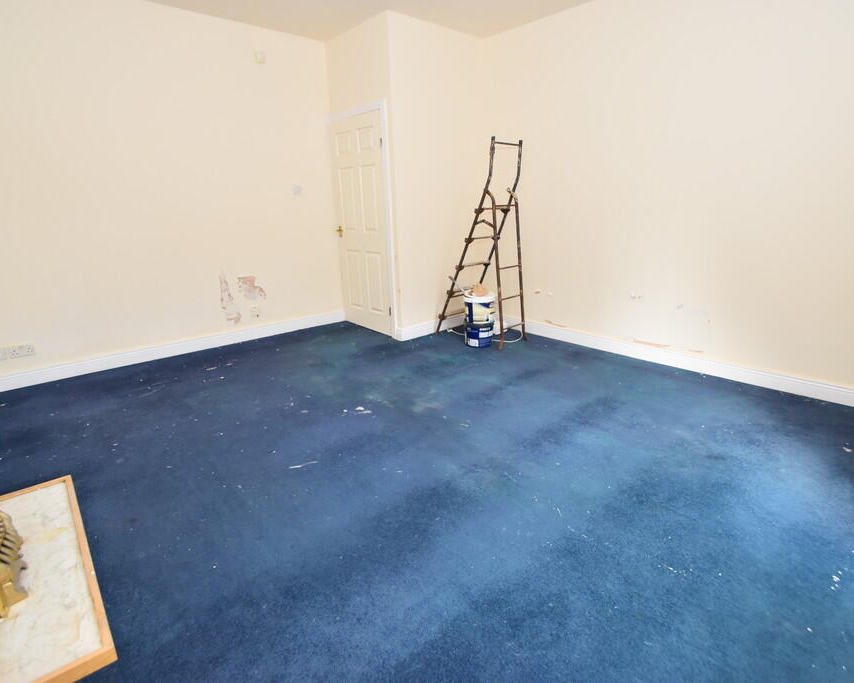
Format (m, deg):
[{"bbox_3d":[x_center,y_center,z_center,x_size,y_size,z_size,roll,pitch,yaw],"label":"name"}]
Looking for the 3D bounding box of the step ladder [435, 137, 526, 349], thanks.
[{"bbox_3d":[0.519,-0.892,3.976,0.446,1.753,0.832,-17,24,-40],"label":"step ladder"}]

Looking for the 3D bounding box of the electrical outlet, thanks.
[{"bbox_3d":[-2.983,0.072,3.144,0.146,0.086,0.015,-16,23,-39],"label":"electrical outlet"}]

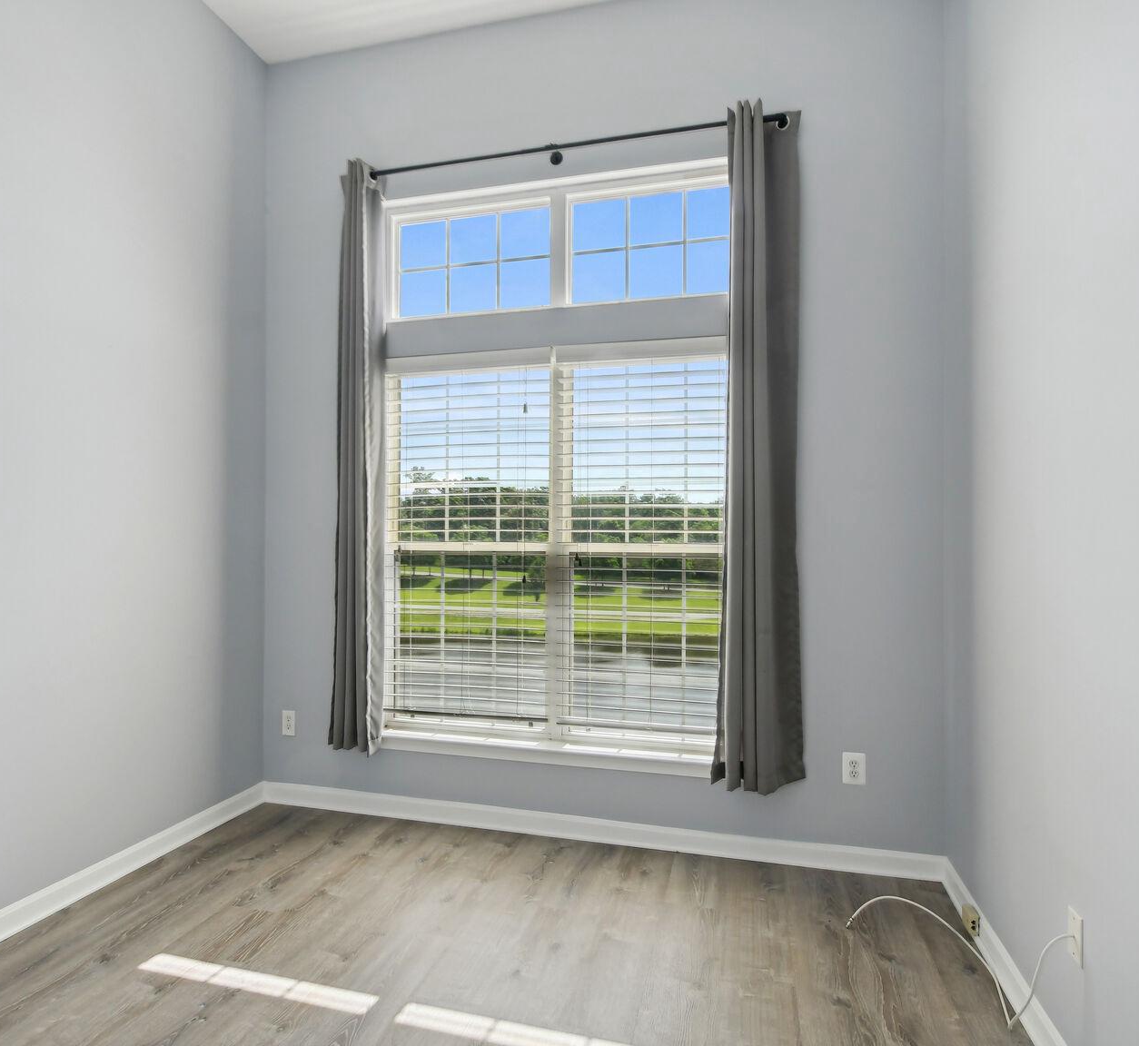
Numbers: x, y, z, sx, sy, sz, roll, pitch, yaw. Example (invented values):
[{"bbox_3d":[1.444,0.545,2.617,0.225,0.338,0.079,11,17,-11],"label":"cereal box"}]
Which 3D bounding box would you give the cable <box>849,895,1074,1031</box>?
[{"bbox_3d":[1.078,1.165,1.960,0.408,0.390,0.805,0,-1,14],"label":"cable"}]

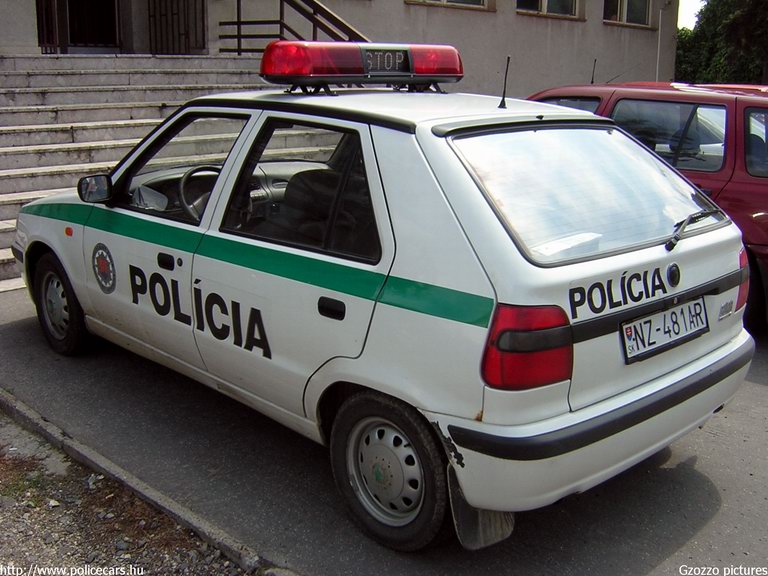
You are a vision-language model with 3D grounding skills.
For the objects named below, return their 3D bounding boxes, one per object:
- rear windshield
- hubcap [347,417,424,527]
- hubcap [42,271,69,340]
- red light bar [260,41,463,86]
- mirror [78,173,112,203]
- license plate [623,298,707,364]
[{"bbox_3d":[0.715,-0.350,2.705,1.220,0.070,0.528,-12,56,-43],"label":"rear windshield"},{"bbox_3d":[0.022,0.587,2.594,0.085,0.365,0.365,-12,20,-43],"label":"hubcap"},{"bbox_3d":[-1.720,0.093,4.263,0.085,0.365,0.365,-12,20,-43],"label":"hubcap"},{"bbox_3d":[-0.049,-0.942,3.371,1.060,0.165,0.280,-12,20,-43],"label":"red light bar"},{"bbox_3d":[-1.243,-0.429,3.465,0.095,0.120,0.180,13,18,39],"label":"mirror"},{"bbox_3d":[0.926,0.131,2.588,0.530,0.125,0.025,-12,7,-43],"label":"license plate"}]

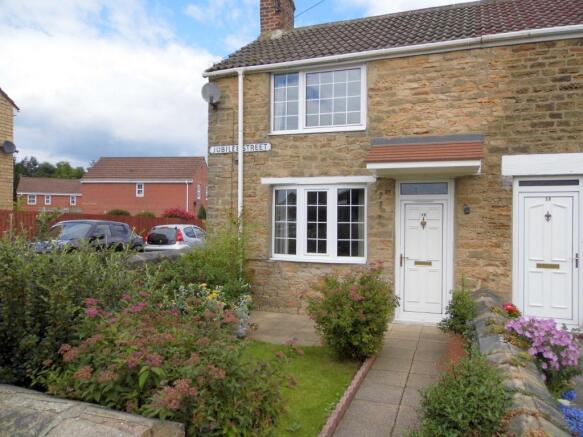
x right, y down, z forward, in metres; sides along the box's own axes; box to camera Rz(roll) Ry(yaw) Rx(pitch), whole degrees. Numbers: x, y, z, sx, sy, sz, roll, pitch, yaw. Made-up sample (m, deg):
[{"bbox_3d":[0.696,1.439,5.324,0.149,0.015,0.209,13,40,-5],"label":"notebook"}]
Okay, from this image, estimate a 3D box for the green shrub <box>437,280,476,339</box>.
[{"bbox_3d":[2.508,1.356,6.400,0.500,0.820,0.500,1,0,20],"label":"green shrub"}]

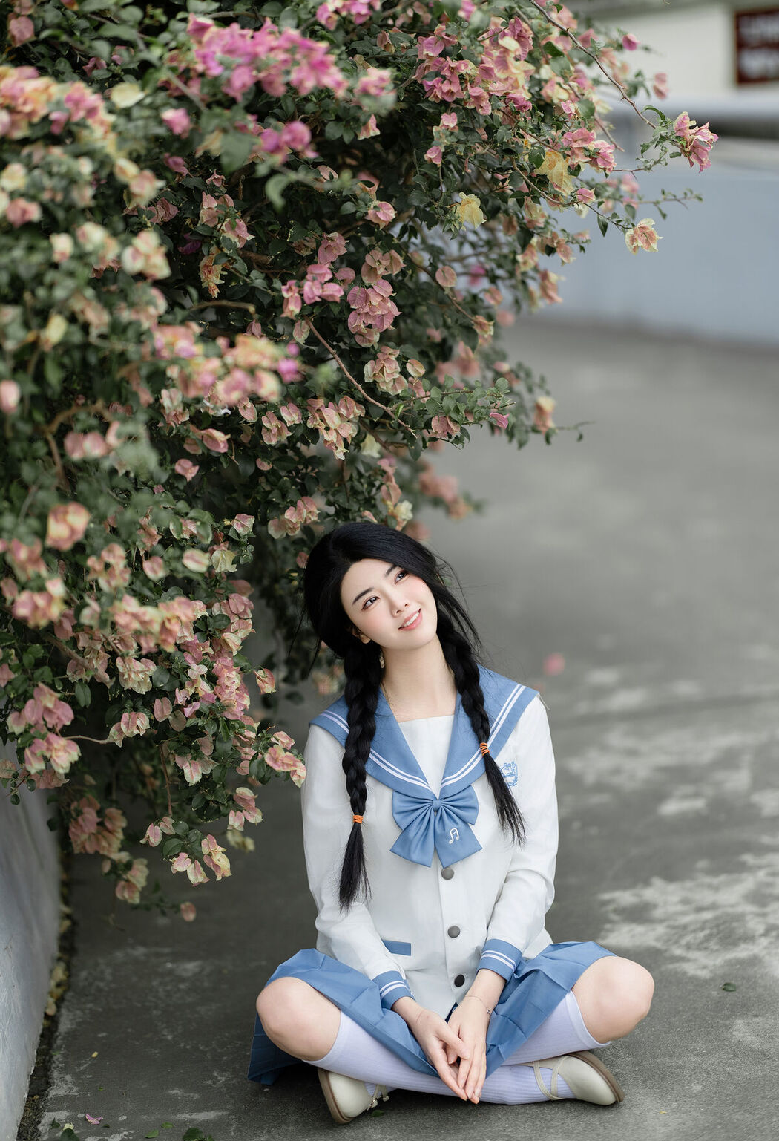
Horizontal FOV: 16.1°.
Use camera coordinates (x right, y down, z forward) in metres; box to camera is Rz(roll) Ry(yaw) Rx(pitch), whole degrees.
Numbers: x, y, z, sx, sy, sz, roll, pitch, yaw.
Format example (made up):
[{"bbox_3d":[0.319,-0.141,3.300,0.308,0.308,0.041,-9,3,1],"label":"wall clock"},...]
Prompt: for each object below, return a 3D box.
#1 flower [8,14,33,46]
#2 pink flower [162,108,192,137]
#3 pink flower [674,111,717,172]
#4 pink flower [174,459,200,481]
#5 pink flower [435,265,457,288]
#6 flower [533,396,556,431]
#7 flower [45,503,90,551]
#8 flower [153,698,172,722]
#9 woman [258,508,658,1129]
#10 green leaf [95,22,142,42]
[{"bbox_3d":[-0.501,-0.733,3.750,0.031,0.043,0.032,-1,8,-10],"label":"flower"},{"bbox_3d":[-0.267,-0.562,3.460,0.037,0.036,0.035,-2,10,-10],"label":"pink flower"},{"bbox_3d":[0.466,-0.652,4.200,0.054,0.092,0.067,-7,10,-40],"label":"pink flower"},{"bbox_3d":[-0.301,-0.149,4.100,0.038,0.034,0.035,-2,10,-10],"label":"pink flower"},{"bbox_3d":[0.089,-0.462,4.330,0.034,0.036,0.025,-2,10,-10],"label":"pink flower"},{"bbox_3d":[0.279,-0.283,4.950,0.031,0.058,0.040,-4,9,-25],"label":"flower"},{"bbox_3d":[-0.397,-0.054,3.400,0.048,0.057,0.046,-1,8,-10],"label":"flower"},{"bbox_3d":[-0.345,0.212,4.200,0.029,0.036,0.030,-2,10,-10],"label":"flower"},{"bbox_3d":[0.095,0.353,4.310,0.620,0.850,0.600,-1,10,-8],"label":"woman"},{"bbox_3d":[-0.362,-0.719,3.680,0.063,0.026,0.035,0,10,0],"label":"green leaf"}]

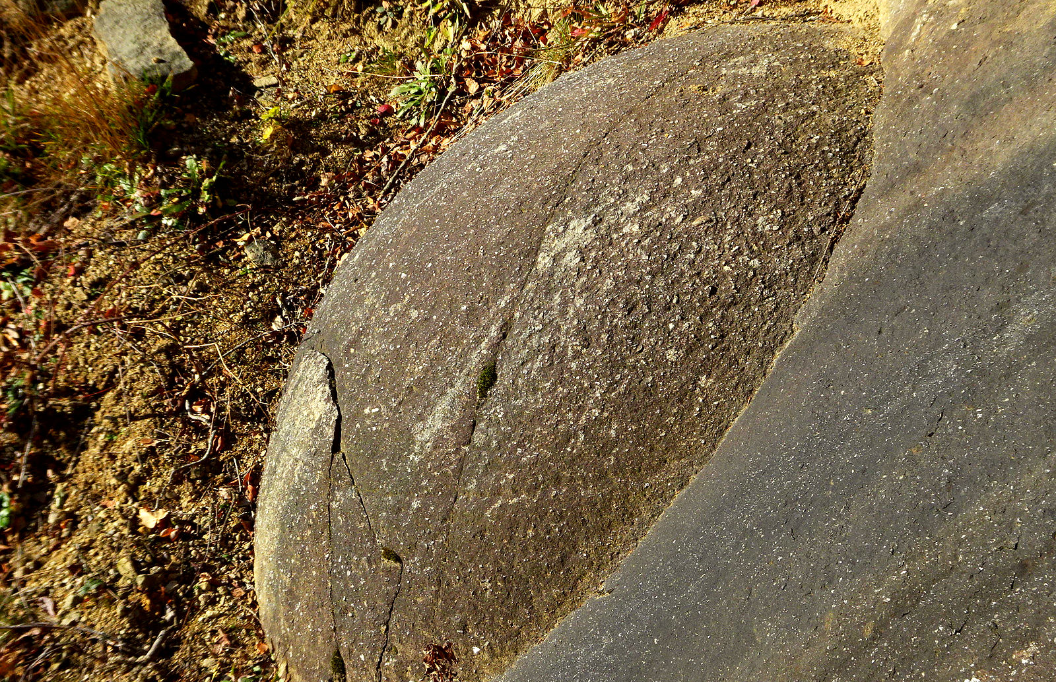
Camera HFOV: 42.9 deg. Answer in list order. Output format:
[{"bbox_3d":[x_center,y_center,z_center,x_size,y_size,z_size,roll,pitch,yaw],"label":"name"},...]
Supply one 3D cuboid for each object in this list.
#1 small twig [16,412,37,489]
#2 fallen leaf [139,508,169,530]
[{"bbox_3d":[-0.841,0.185,2.257,0.010,0.010,0.169,-8,41,-3],"label":"small twig"},{"bbox_3d":[-0.589,0.280,2.112,0.048,0.014,0.042,-6,41,0],"label":"fallen leaf"}]

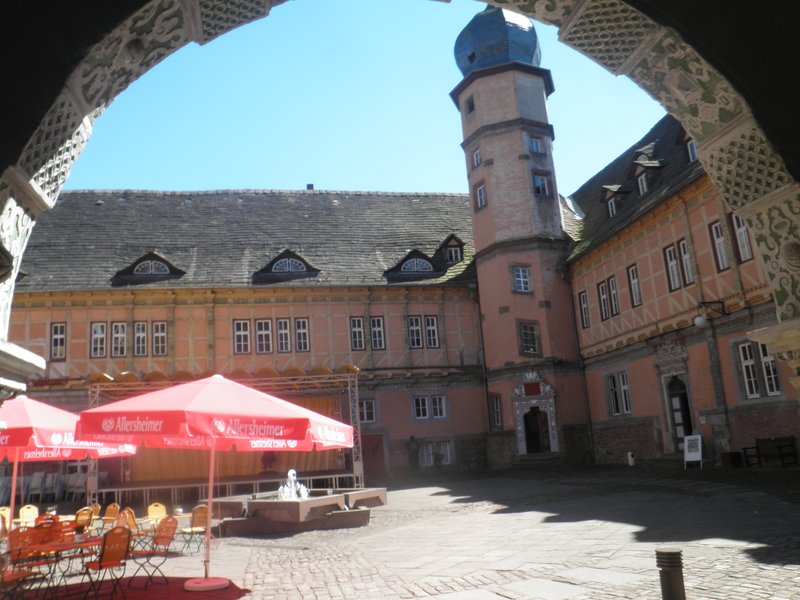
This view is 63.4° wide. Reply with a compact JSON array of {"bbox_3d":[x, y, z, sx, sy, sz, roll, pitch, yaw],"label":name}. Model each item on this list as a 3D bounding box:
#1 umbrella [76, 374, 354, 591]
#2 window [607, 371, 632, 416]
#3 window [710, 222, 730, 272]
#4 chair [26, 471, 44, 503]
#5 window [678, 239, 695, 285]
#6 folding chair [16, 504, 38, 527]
[{"bbox_3d":[-2.418,2.244,8.328,3.450,2.580,3.450,-4,-12,-1],"label":"umbrella"},{"bbox_3d":[9.120,3.876,26.849,0.160,1.833,1.668,-2,-13,-10],"label":"window"},{"bbox_3d":[11.140,-1.863,22.527,0.150,1.780,0.720,-1,-13,-12],"label":"window"},{"bbox_3d":[-15.300,7.869,27.200,0.620,1.300,0.720,-1,-13,-12],"label":"chair"},{"bbox_3d":[10.129,-1.347,22.916,0.150,1.700,0.600,-1,-13,-12],"label":"window"},{"bbox_3d":[-7.002,4.279,12.197,0.440,0.870,0.520,-1,-13,-14],"label":"folding chair"}]

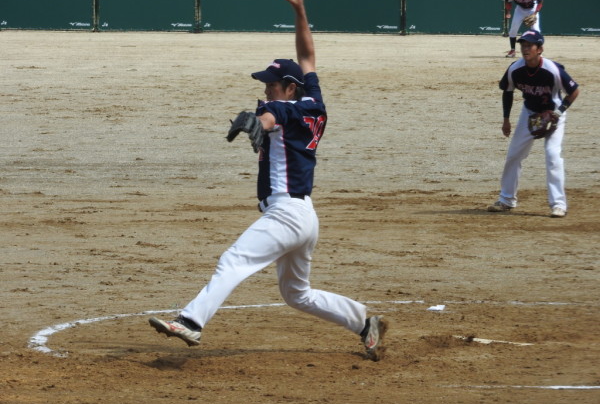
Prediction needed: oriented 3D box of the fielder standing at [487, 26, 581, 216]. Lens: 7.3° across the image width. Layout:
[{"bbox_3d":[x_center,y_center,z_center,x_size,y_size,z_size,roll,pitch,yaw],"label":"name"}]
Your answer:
[{"bbox_3d":[1.863,-0.629,37.500,0.770,1.490,0.630,2,4,29],"label":"fielder standing"}]

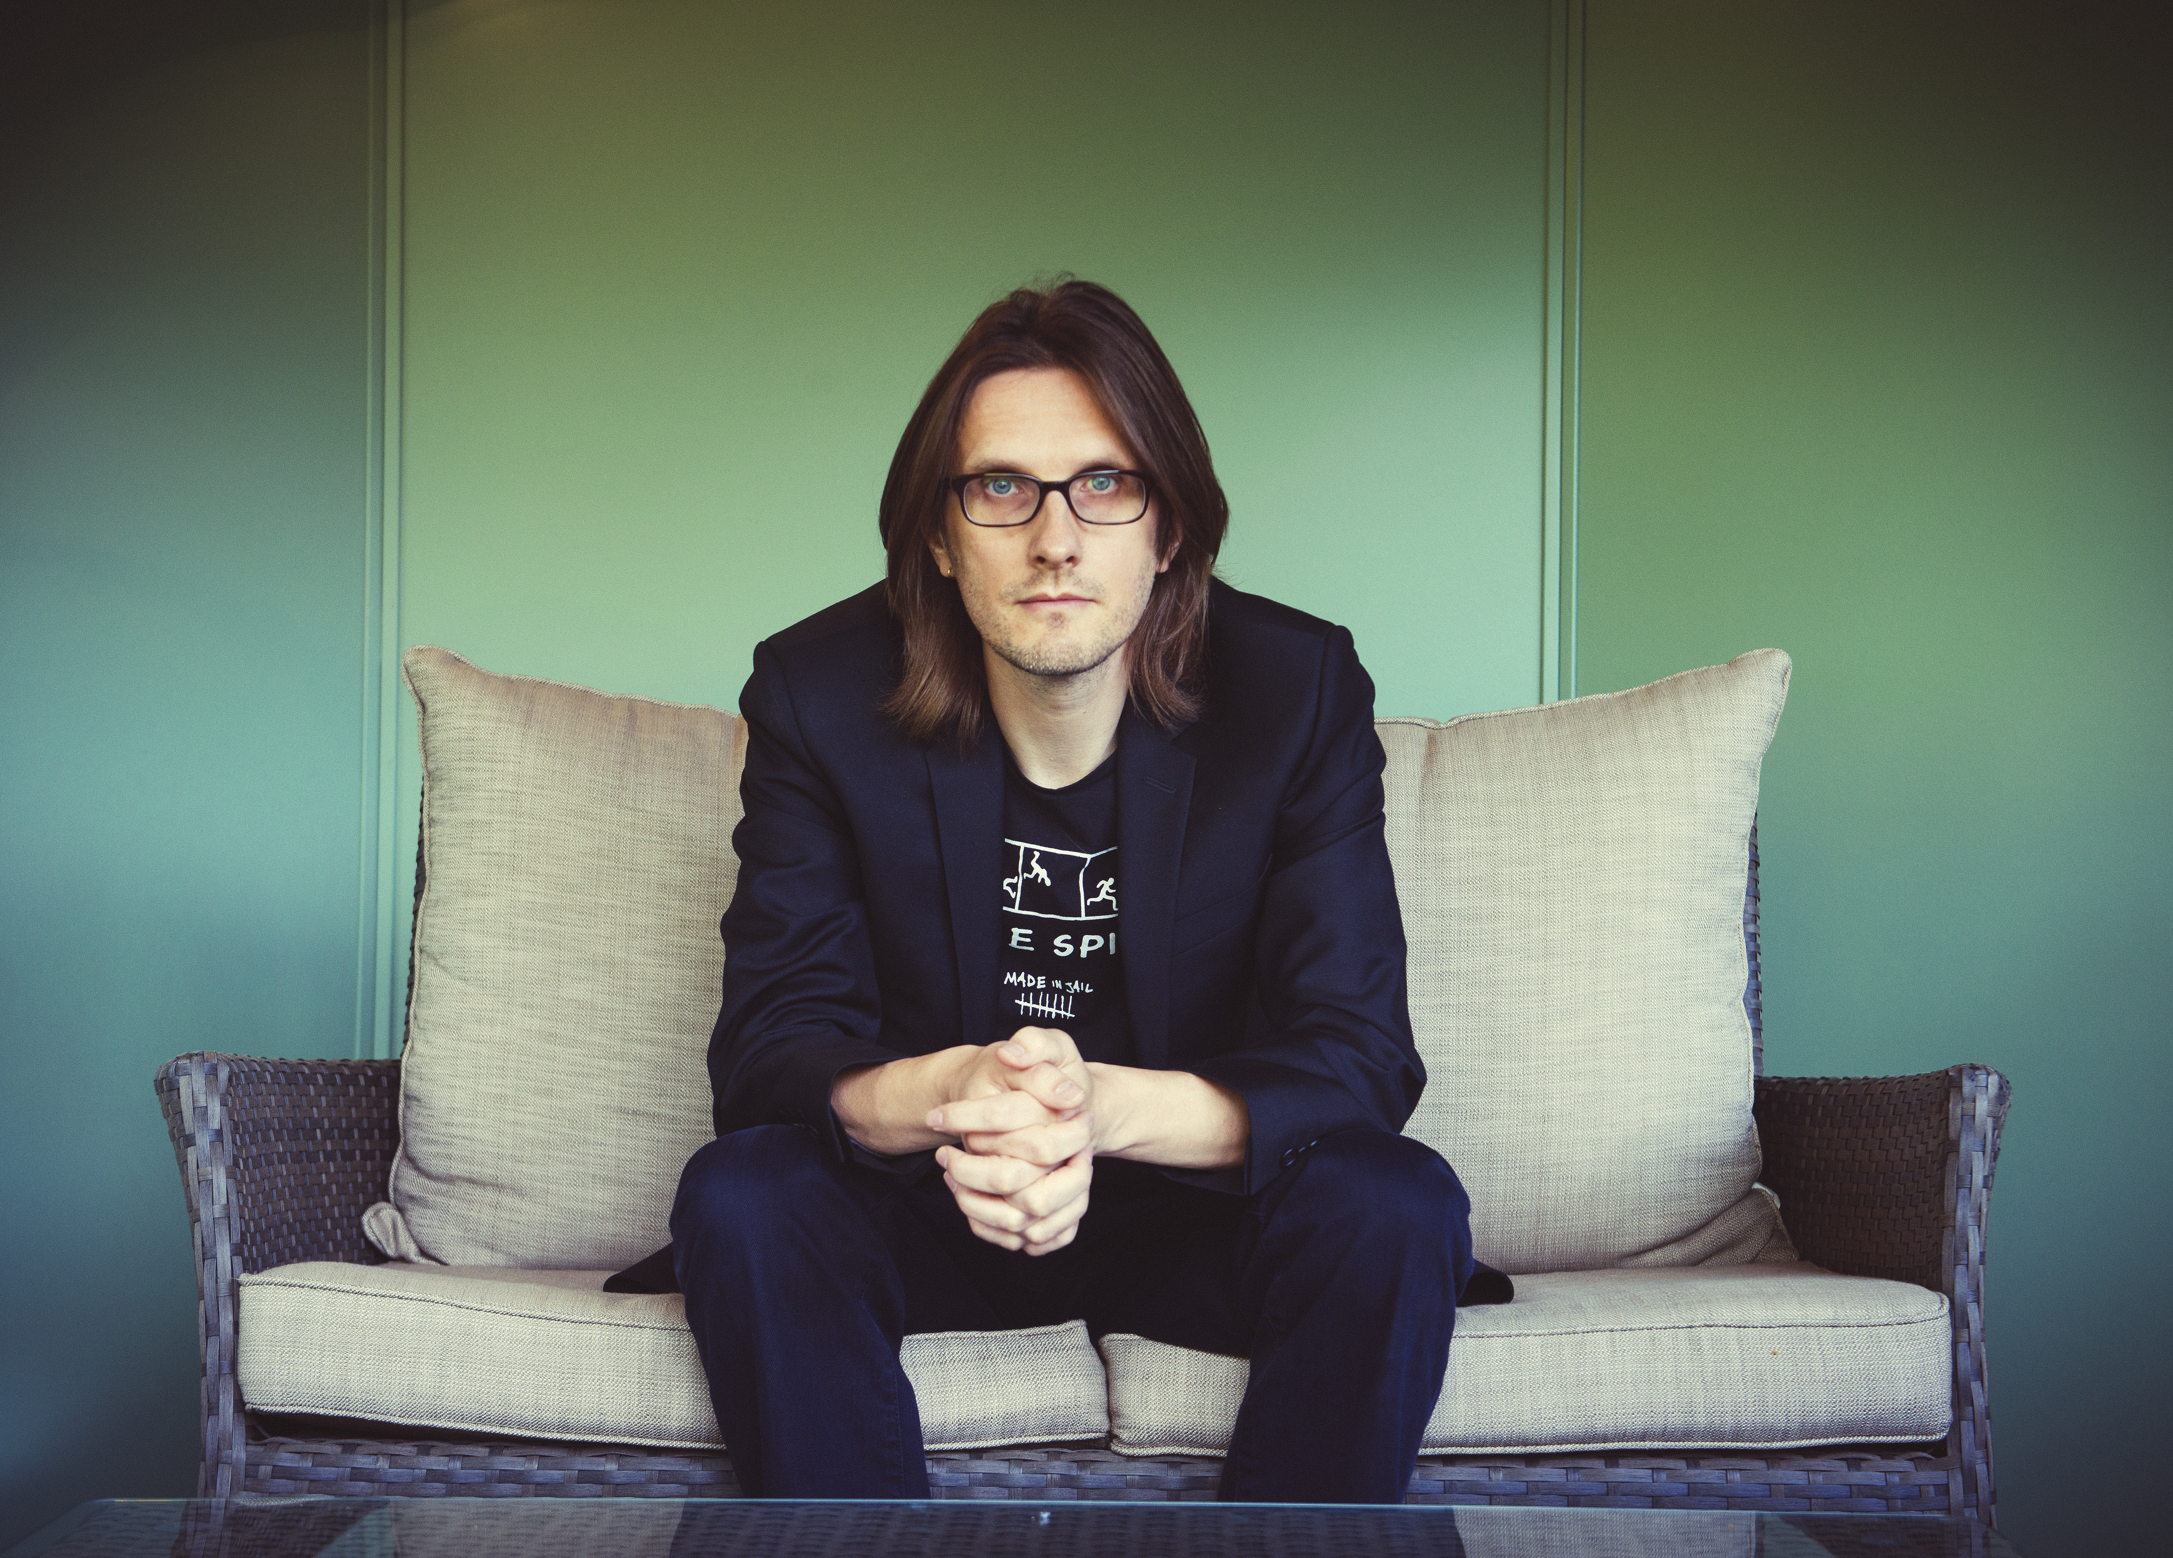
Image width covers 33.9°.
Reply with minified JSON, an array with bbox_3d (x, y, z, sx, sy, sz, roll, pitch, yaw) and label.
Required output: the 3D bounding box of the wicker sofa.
[{"bbox_3d":[-0.004,0.350,2.880,1.310,0.910,0.770,0,-1,0],"label":"wicker sofa"}]

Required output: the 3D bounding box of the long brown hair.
[{"bbox_3d":[-0.021,-0.180,2.430,0.235,0.315,0.225,-1,-1,0],"label":"long brown hair"}]

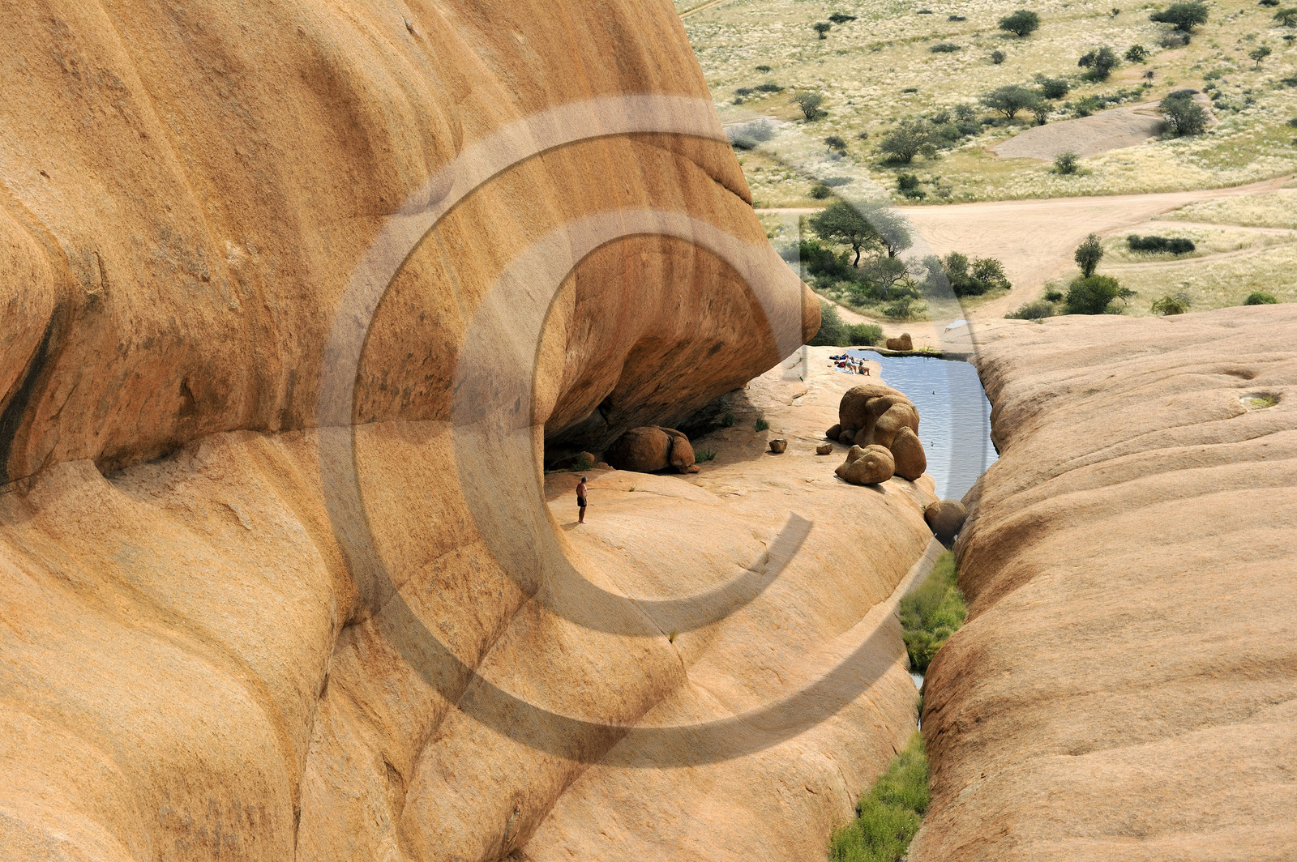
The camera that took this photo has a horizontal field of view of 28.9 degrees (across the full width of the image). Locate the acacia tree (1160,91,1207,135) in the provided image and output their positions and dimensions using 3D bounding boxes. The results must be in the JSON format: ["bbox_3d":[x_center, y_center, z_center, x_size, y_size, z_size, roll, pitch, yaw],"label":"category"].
[{"bbox_3d":[65.430,-38.860,307.540,5.710,5.260,5.530,0,13,0],"label":"acacia tree"}]

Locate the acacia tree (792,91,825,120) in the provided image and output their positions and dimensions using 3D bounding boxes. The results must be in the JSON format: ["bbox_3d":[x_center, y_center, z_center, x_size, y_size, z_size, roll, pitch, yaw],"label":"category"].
[{"bbox_3d":[20.640,-41.940,324.440,4.480,3.700,4.340,0,13,0],"label":"acacia tree"}]

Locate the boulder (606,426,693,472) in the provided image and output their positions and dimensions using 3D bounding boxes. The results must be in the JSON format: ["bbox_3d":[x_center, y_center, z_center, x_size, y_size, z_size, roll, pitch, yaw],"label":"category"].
[{"bbox_3d":[0.110,0.770,107.000,3.790,1.950,3.000,0,13,0],"label":"boulder"}]

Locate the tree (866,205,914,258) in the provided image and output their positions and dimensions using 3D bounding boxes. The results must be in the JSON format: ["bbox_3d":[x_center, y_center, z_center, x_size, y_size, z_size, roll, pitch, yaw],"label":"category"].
[{"bbox_3d":[22.110,-18.010,230.470,4.370,5.040,4.240,0,14,0],"label":"tree"}]

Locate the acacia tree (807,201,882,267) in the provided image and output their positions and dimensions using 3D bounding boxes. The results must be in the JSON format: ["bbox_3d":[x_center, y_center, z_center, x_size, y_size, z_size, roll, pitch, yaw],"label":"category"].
[{"bbox_3d":[17.780,-17.620,227.250,6.690,5.800,6.490,0,14,0],"label":"acacia tree"}]

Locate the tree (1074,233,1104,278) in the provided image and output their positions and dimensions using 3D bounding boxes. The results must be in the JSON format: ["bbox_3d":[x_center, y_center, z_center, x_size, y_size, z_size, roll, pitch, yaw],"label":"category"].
[{"bbox_3d":[35.880,-14.240,204.670,2.340,3.580,2.270,0,13,0],"label":"tree"}]

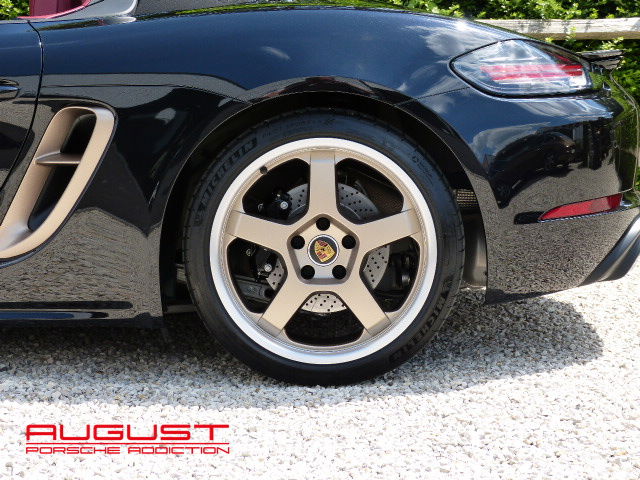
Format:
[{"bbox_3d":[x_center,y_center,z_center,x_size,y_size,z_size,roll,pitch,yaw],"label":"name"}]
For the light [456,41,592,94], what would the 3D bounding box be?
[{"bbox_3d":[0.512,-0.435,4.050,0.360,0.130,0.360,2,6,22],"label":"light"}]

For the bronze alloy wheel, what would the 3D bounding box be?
[{"bbox_3d":[0.010,0.012,3.945,0.690,0.690,0.270,0,5,1],"label":"bronze alloy wheel"}]

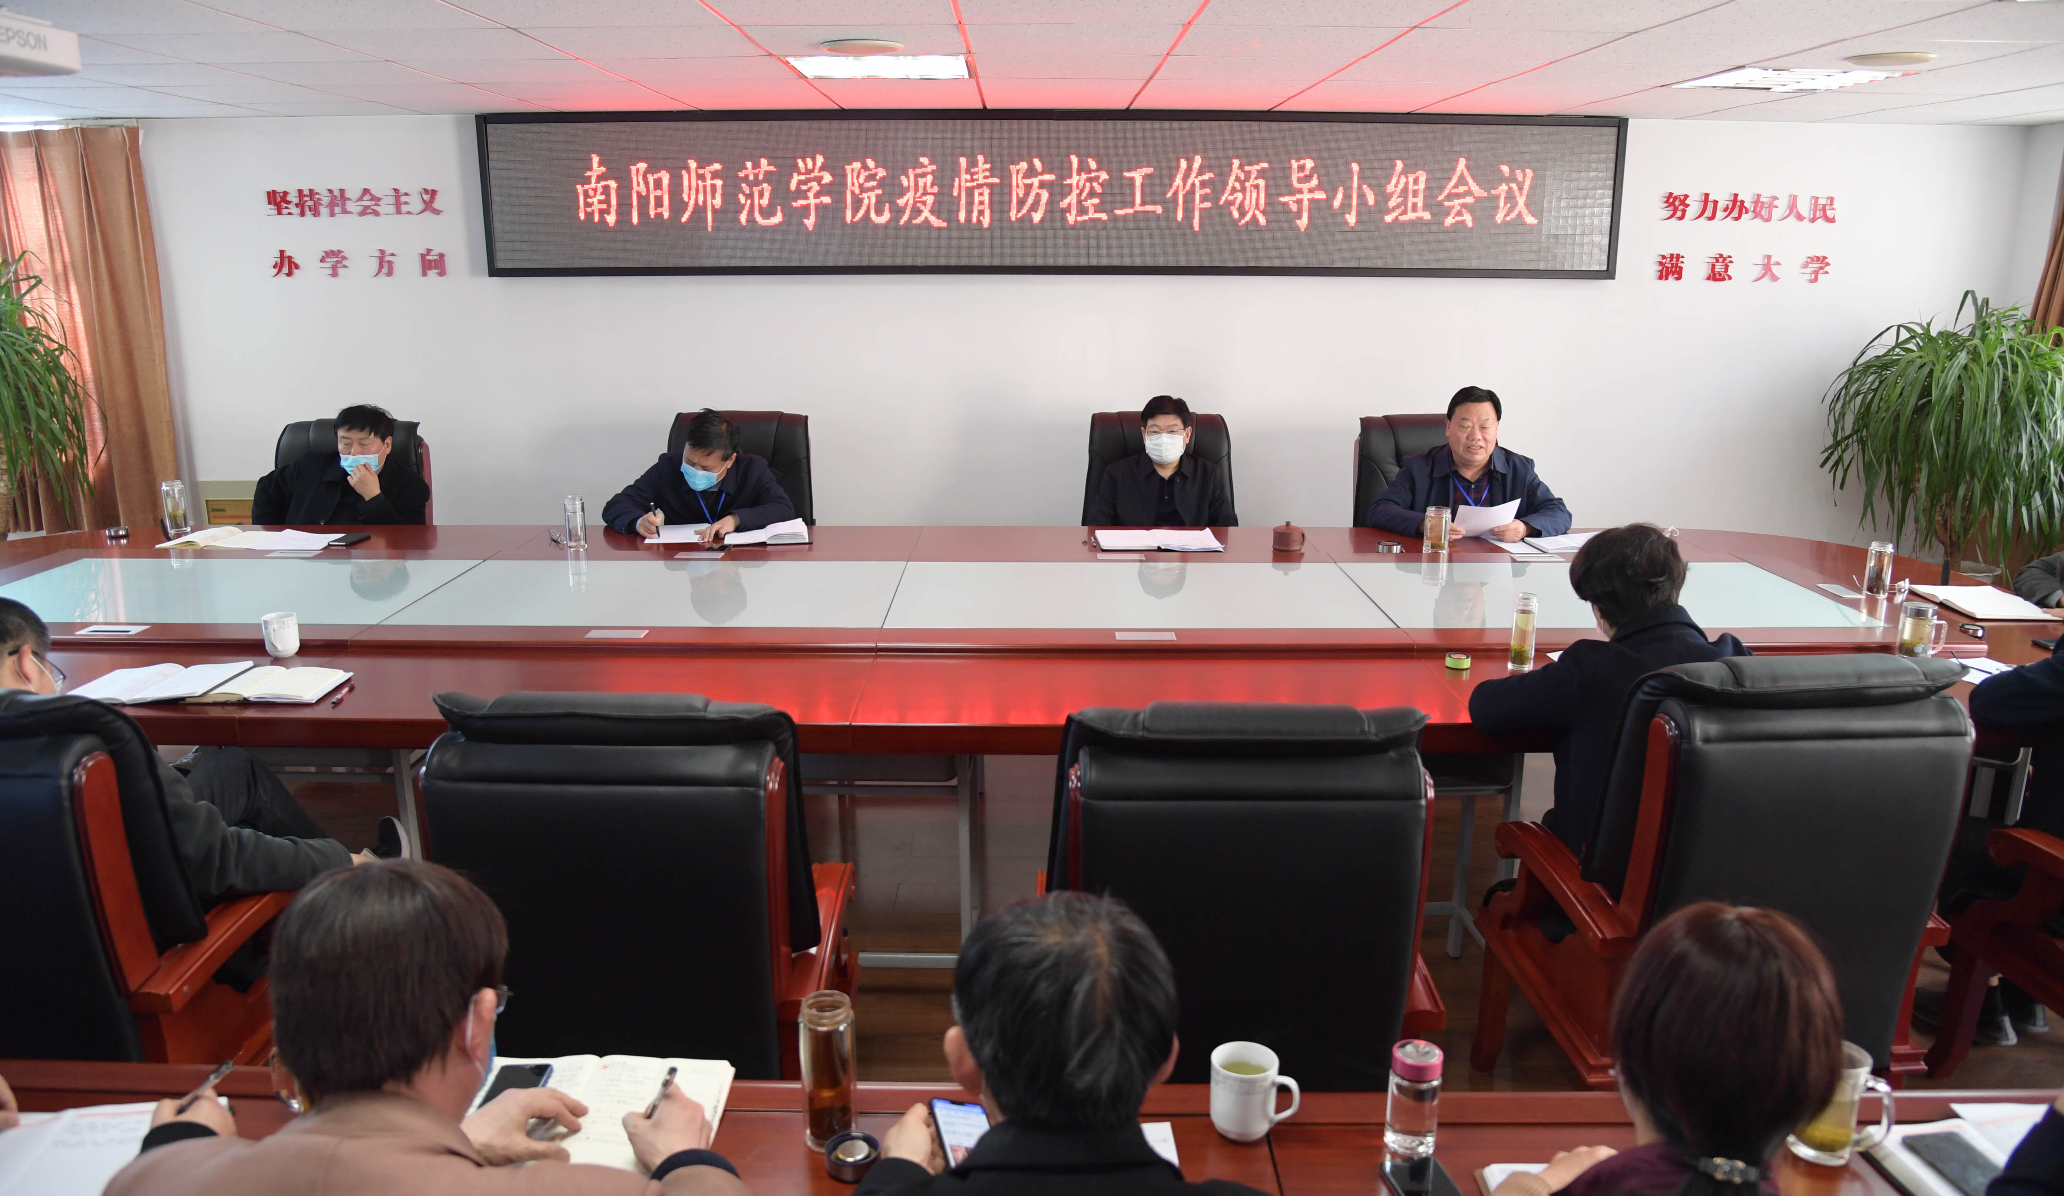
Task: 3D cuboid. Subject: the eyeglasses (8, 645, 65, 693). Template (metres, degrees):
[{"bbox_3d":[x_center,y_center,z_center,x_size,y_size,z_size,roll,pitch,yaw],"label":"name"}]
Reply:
[{"bbox_3d":[-1.737,0.120,2.307,0.140,0.045,0.140,3,-23,9],"label":"eyeglasses"}]

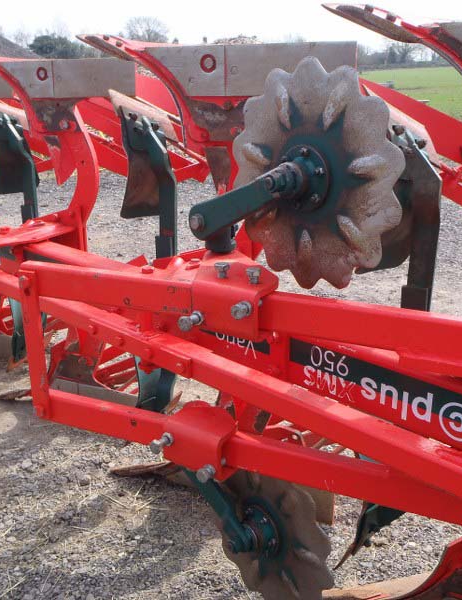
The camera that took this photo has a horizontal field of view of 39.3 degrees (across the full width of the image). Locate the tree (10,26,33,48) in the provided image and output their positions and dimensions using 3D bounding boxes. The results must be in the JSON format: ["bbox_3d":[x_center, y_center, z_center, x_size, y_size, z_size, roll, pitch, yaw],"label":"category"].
[{"bbox_3d":[-51.174,-61.910,161.142,6.300,11.440,6.300,-7,21,-15],"label":"tree"}]

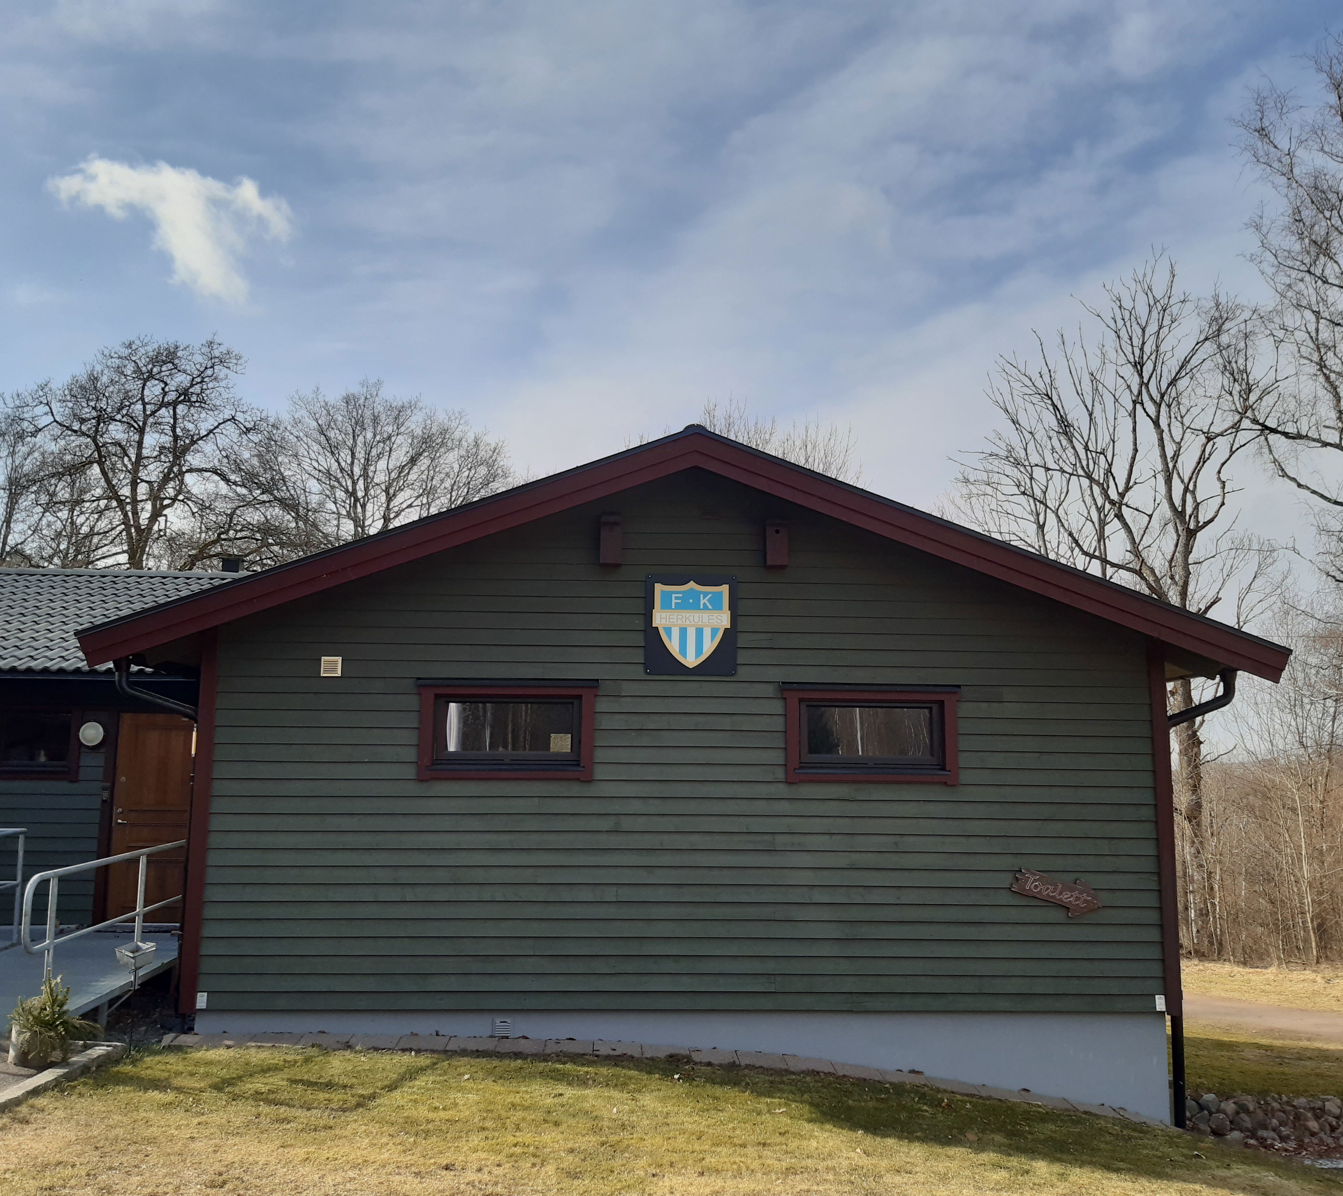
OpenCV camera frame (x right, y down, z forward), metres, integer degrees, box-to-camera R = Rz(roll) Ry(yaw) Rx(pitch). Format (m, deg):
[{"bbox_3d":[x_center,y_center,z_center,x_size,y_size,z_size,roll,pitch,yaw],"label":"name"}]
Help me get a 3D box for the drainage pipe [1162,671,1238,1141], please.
[{"bbox_3d":[4.370,2.395,9.773,0.688,3.667,0.110,1,-8,-2],"label":"drainage pipe"}]

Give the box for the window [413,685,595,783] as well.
[{"bbox_3d":[-1.319,1.076,9.616,1.426,0.784,0.120,1,-8,-2],"label":"window"}]

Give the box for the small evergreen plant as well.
[{"bbox_3d":[-3.737,2.558,7.265,0.550,0.550,0.500,1,-8,-2],"label":"small evergreen plant"}]

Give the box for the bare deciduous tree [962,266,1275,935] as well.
[{"bbox_3d":[7.467,-0.128,20.097,5.636,11.781,5.072,1,-8,-2],"label":"bare deciduous tree"}]

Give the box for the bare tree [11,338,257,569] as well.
[{"bbox_3d":[-14.086,-0.320,30.839,6.599,13.231,6.269,1,-8,-2],"label":"bare tree"}]

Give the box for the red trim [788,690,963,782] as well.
[{"bbox_3d":[1.620,1.117,9.715,1.421,0.792,0.120,1,-8,-2],"label":"red trim"}]

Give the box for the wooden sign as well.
[{"bbox_3d":[3.093,2.363,9.580,0.733,0.309,0.040,18,-8,0],"label":"wooden sign"}]

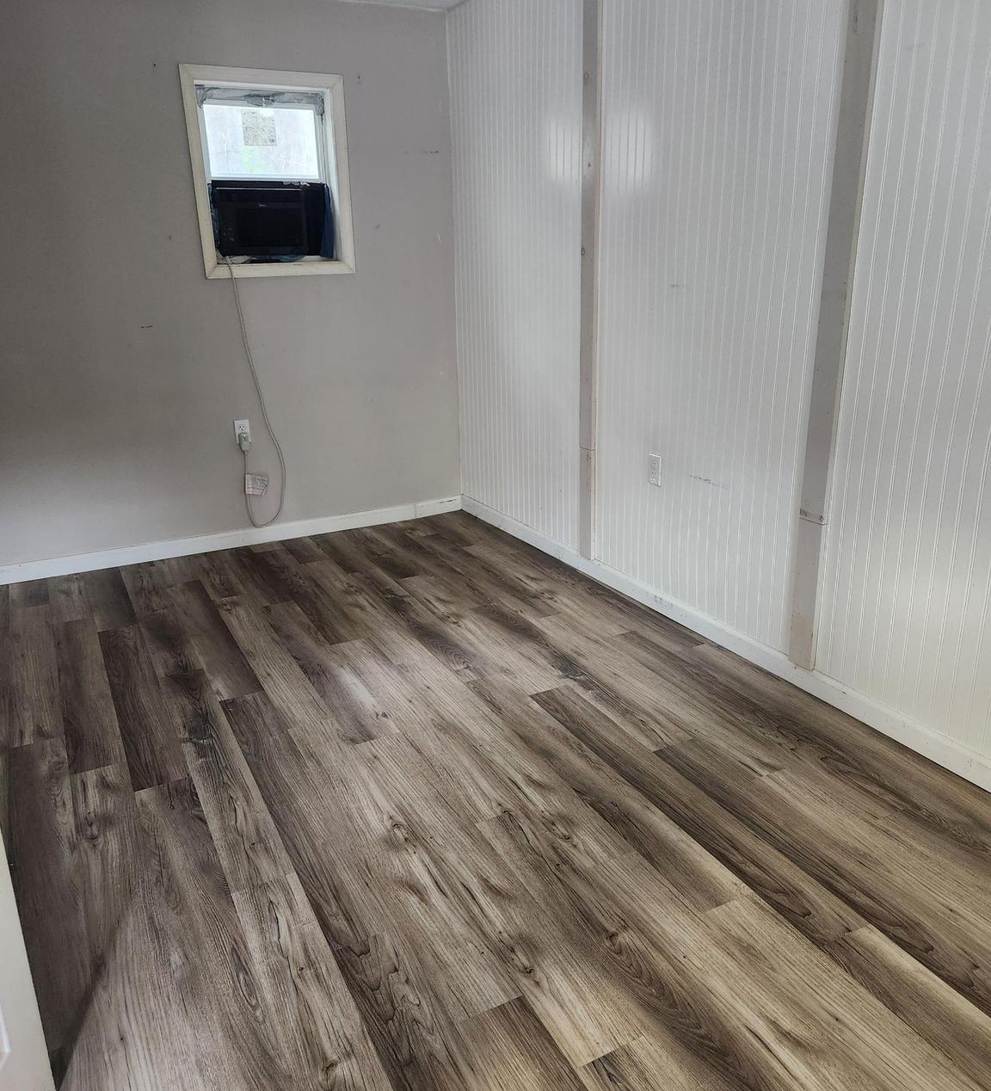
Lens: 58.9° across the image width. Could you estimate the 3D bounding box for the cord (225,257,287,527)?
[{"bbox_3d":[-1.133,-0.701,4.166,0.205,1.266,0.067,-11,21,-26],"label":"cord"}]

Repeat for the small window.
[{"bbox_3d":[-1.018,-1.673,3.995,0.709,0.854,0.115,-11,21,-26],"label":"small window"}]

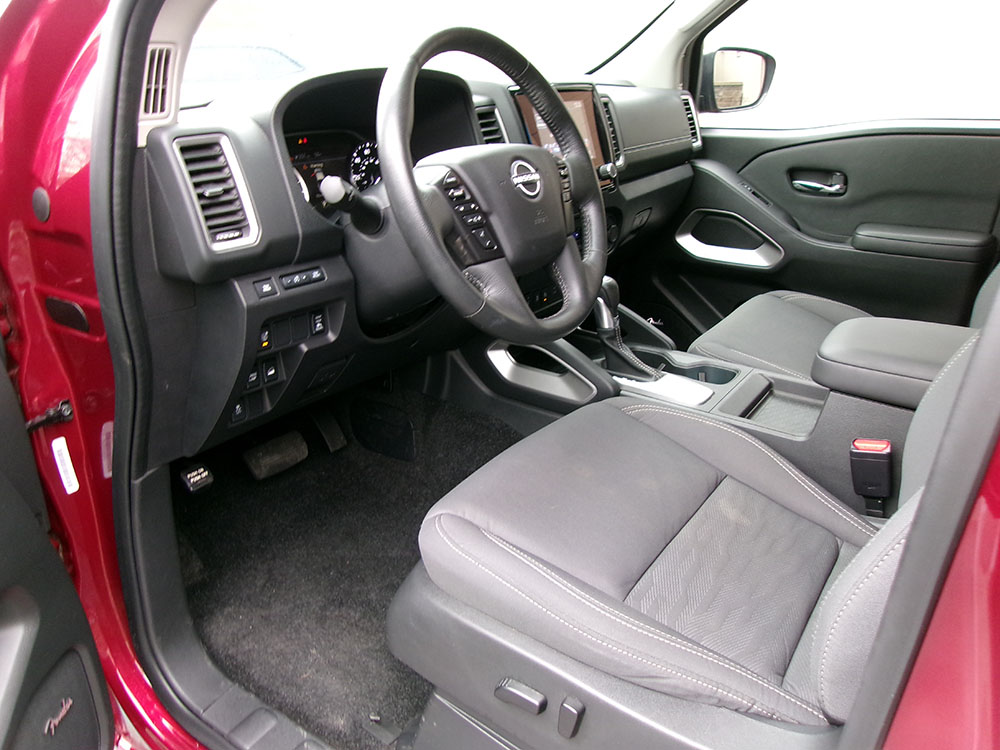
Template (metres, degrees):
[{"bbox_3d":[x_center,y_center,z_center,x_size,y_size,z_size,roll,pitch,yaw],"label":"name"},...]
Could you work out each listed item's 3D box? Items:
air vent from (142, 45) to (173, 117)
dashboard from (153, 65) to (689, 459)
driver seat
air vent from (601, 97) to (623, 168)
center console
[{"bbox_3d":[-0.358,-0.307,0.815,0.016,0.075,0.035,22,25,15],"label":"air vent"},{"bbox_3d":[-0.029,-0.312,1.448,0.410,0.500,1.430,16,27,34],"label":"dashboard"},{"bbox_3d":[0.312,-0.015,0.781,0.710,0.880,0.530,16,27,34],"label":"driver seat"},{"bbox_3d":[0.205,-0.451,1.441,0.024,0.123,0.047,-8,12,41],"label":"air vent"},{"bbox_3d":[0.383,0.045,1.260,0.920,0.330,0.290,16,27,34],"label":"center console"}]

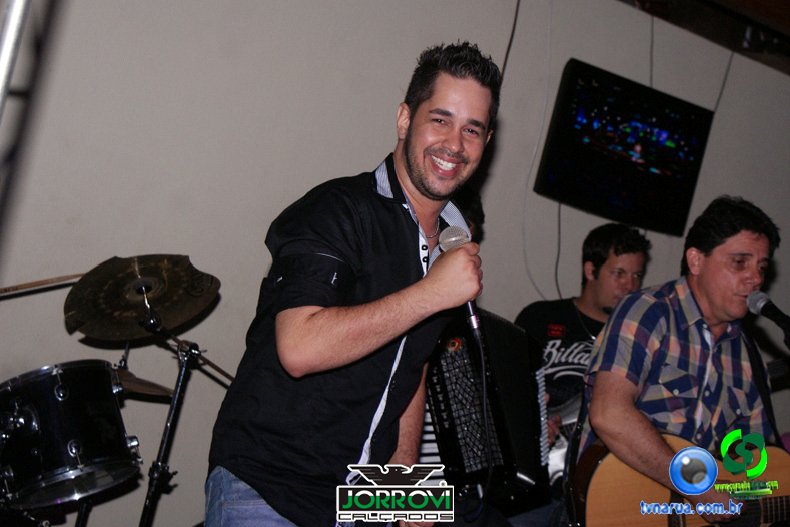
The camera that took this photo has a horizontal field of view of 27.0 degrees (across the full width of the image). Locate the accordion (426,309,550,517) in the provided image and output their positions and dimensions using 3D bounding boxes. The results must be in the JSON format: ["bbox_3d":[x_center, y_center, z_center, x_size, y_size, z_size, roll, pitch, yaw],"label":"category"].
[{"bbox_3d":[0.162,0.342,3.880,0.210,0.455,0.410,-30,-34,34],"label":"accordion"}]

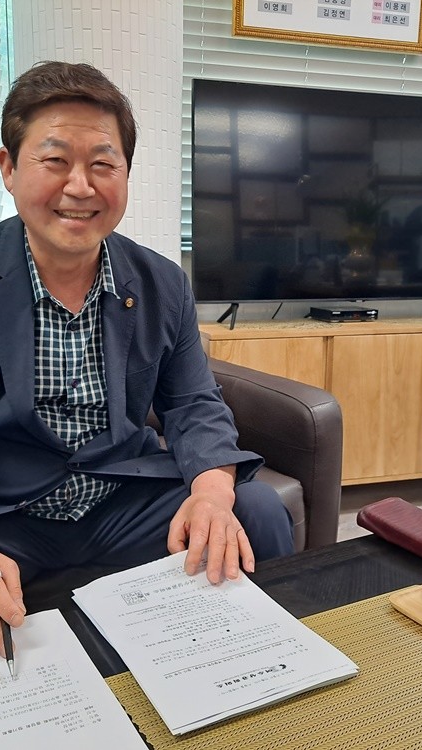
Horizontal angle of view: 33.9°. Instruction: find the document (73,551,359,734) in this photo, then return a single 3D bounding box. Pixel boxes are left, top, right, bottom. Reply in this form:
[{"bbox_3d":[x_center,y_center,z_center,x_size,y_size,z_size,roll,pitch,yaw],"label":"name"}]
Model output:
[{"bbox_3d":[-0.012,0.289,0.798,0.210,0.010,0.297,-5,11,-28],"label":"document"}]

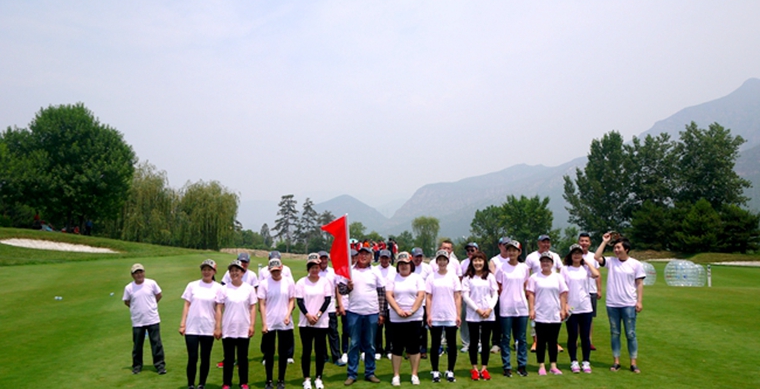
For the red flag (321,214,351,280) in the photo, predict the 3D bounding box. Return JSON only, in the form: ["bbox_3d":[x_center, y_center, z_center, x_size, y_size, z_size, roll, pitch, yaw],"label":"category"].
[{"bbox_3d":[-0.558,0.659,7.800,0.370,0.830,0.220,-2,-5,-6],"label":"red flag"}]

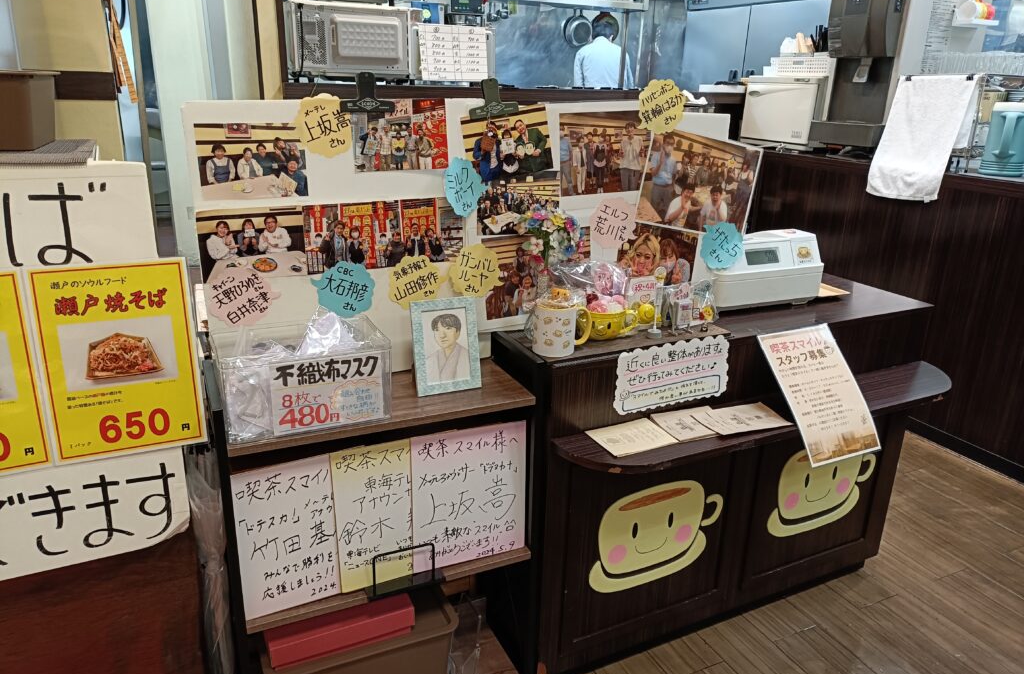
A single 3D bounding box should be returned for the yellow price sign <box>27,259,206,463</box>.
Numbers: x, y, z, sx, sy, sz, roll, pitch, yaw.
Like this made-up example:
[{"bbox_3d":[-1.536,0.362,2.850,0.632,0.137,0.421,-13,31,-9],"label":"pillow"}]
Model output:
[{"bbox_3d":[-0.608,0.036,1.157,0.216,0.303,0.010,-8,9,-29],"label":"yellow price sign"}]

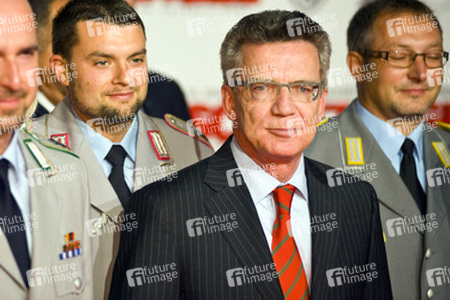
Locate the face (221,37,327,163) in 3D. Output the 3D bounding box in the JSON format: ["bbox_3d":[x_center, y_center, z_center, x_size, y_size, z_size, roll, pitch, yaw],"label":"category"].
[{"bbox_3d":[0.077,-0.075,3.050,0.155,0.195,0.140,2,1,-15],"label":"face"}]

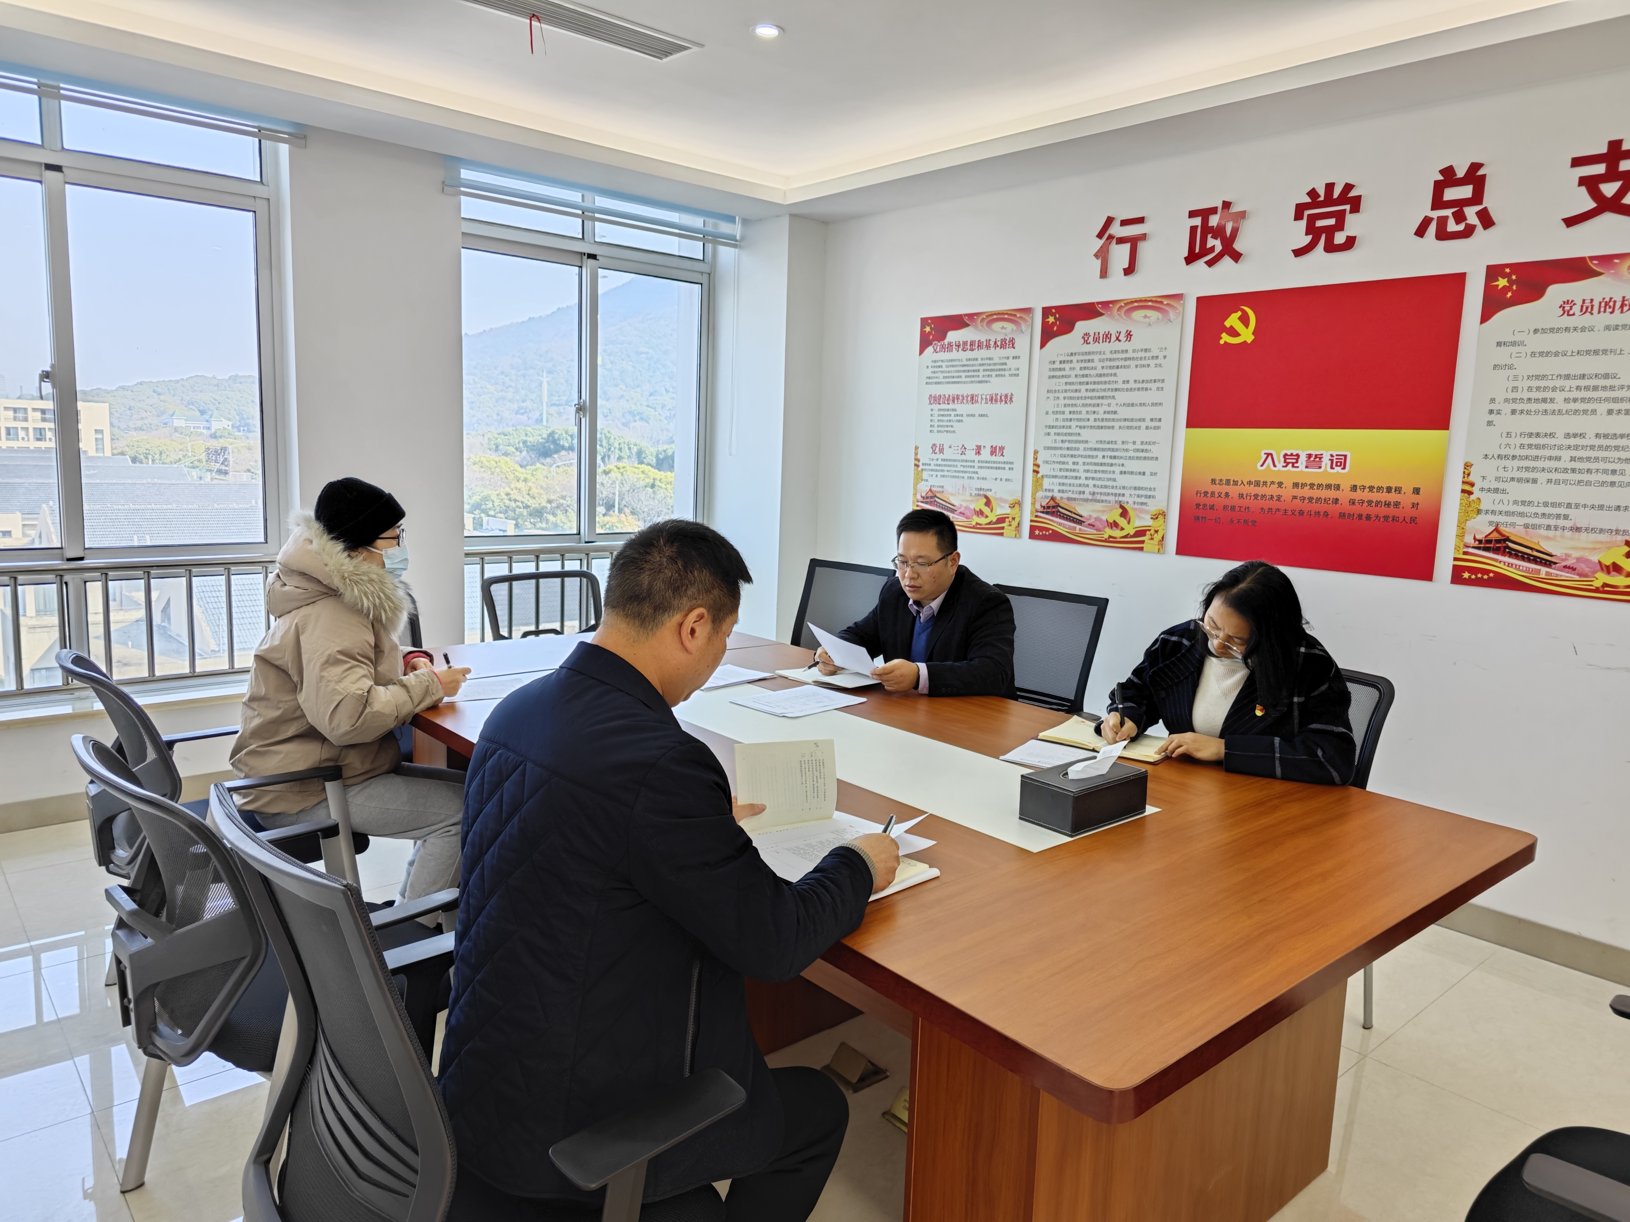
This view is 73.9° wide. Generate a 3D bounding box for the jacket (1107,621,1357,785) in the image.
[{"bbox_3d":[1.050,0.302,2.590,0.580,0.540,0.610,-5,11,-41],"label":"jacket"}]

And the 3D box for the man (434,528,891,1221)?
[{"bbox_3d":[-0.168,0.528,1.494,0.780,1.311,0.570,-5,11,-41],"label":"man"}]

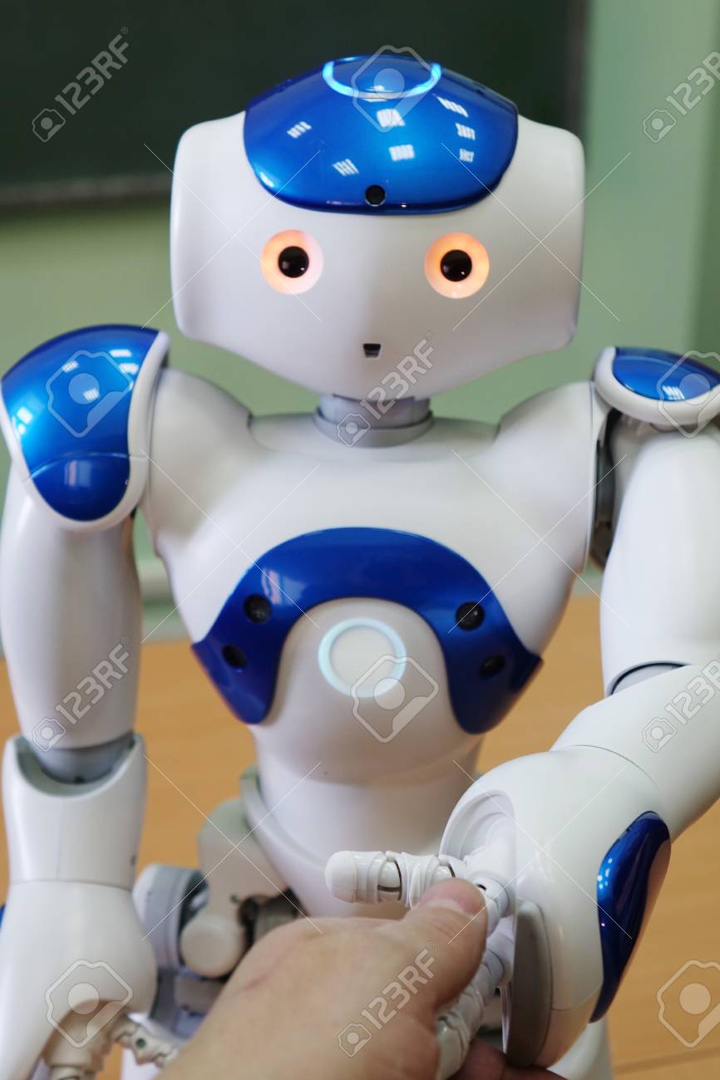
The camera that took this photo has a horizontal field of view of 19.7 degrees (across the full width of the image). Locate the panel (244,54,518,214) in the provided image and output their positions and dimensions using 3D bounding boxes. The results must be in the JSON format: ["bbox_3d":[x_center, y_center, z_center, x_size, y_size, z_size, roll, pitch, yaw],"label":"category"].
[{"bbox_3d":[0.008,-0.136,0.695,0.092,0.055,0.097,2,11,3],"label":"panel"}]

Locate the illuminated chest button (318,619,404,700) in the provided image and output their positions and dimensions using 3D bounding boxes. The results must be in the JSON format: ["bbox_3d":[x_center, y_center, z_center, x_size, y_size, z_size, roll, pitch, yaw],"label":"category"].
[{"bbox_3d":[0.001,0.040,0.703,0.030,0.030,0.006,3,20,2],"label":"illuminated chest button"}]

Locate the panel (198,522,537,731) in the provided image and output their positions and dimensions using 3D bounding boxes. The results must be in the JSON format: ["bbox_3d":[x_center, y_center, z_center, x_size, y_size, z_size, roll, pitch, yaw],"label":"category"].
[{"bbox_3d":[0.002,0.028,0.720,0.124,0.081,0.047,3,24,2],"label":"panel"}]

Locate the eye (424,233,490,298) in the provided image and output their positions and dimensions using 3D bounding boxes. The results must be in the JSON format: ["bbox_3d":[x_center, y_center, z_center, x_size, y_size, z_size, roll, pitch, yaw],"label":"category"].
[{"bbox_3d":[0.031,-0.088,0.663,0.021,0.021,0.007,1,9,-6],"label":"eye"}]

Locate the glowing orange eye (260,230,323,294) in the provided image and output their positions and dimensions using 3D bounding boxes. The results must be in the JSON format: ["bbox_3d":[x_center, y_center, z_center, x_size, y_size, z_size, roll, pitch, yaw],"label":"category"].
[{"bbox_3d":[-0.022,-0.089,0.665,0.020,0.021,0.007,3,9,11],"label":"glowing orange eye"}]

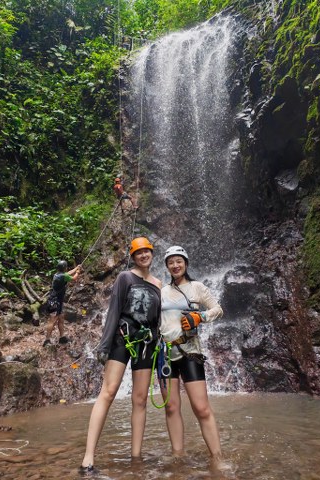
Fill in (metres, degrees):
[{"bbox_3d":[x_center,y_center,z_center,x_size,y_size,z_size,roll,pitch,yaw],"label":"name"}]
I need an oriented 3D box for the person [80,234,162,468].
[{"bbox_3d":[-0.280,0.809,2.525,0.630,1.670,0.430,2,-11,-10],"label":"person"}]

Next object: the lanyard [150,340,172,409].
[{"bbox_3d":[0.012,0.942,2.337,0.155,0.440,0.100,0,-11,0],"label":"lanyard"}]

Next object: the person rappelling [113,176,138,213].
[{"bbox_3d":[-1.260,-1.735,12.424,0.850,1.380,0.550,9,-14,-39],"label":"person rappelling"}]

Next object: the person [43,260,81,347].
[{"bbox_3d":[-2.000,1.220,6.639,0.500,1.680,0.660,-10,-15,44],"label":"person"}]

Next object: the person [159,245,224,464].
[{"bbox_3d":[0.250,0.841,2.560,0.530,1.620,0.400,-1,-11,8],"label":"person"}]

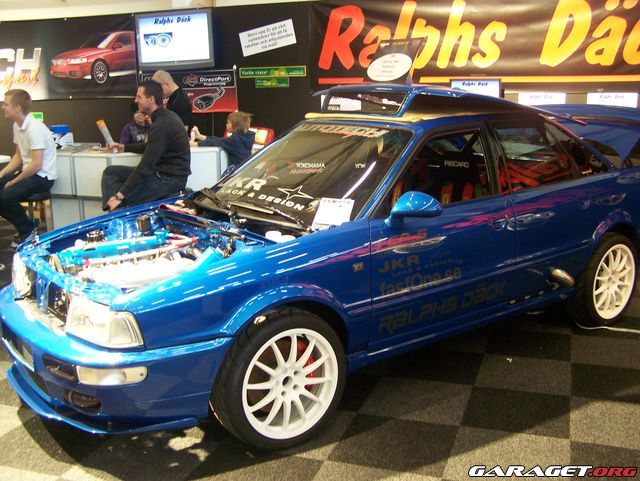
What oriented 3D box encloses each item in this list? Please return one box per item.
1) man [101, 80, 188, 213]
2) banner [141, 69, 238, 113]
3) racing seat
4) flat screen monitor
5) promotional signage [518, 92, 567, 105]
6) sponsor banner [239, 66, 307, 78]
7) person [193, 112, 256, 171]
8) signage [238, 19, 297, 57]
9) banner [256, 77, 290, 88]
[{"bbox_3d":[-1.448,-0.570,5.900,0.740,1.500,0.580,-2,11,-2],"label":"man"},{"bbox_3d":[-1.405,-1.573,7.465,1.140,0.438,0.015,2,12,19],"label":"banner"},{"bbox_3d":[0.688,-0.060,4.270,0.650,0.920,0.550,-10,14,-35],"label":"racing seat"},{"bbox_3d":[-1.481,-2.073,7.301,0.885,0.565,0.100,2,12,19],"label":"flat screen monitor"},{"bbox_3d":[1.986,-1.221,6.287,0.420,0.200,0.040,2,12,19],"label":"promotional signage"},{"bbox_3d":[-0.478,-1.696,7.106,0.725,0.091,0.015,2,12,19],"label":"sponsor banner"},{"bbox_3d":[-0.936,-0.713,6.750,0.570,1.020,0.420,-1,11,3],"label":"person"},{"bbox_3d":[-0.524,-2.026,7.054,0.590,0.236,0.015,-8,8,21],"label":"signage"},{"bbox_3d":[-0.478,-1.599,7.127,0.363,0.094,0.015,2,12,19],"label":"banner"}]

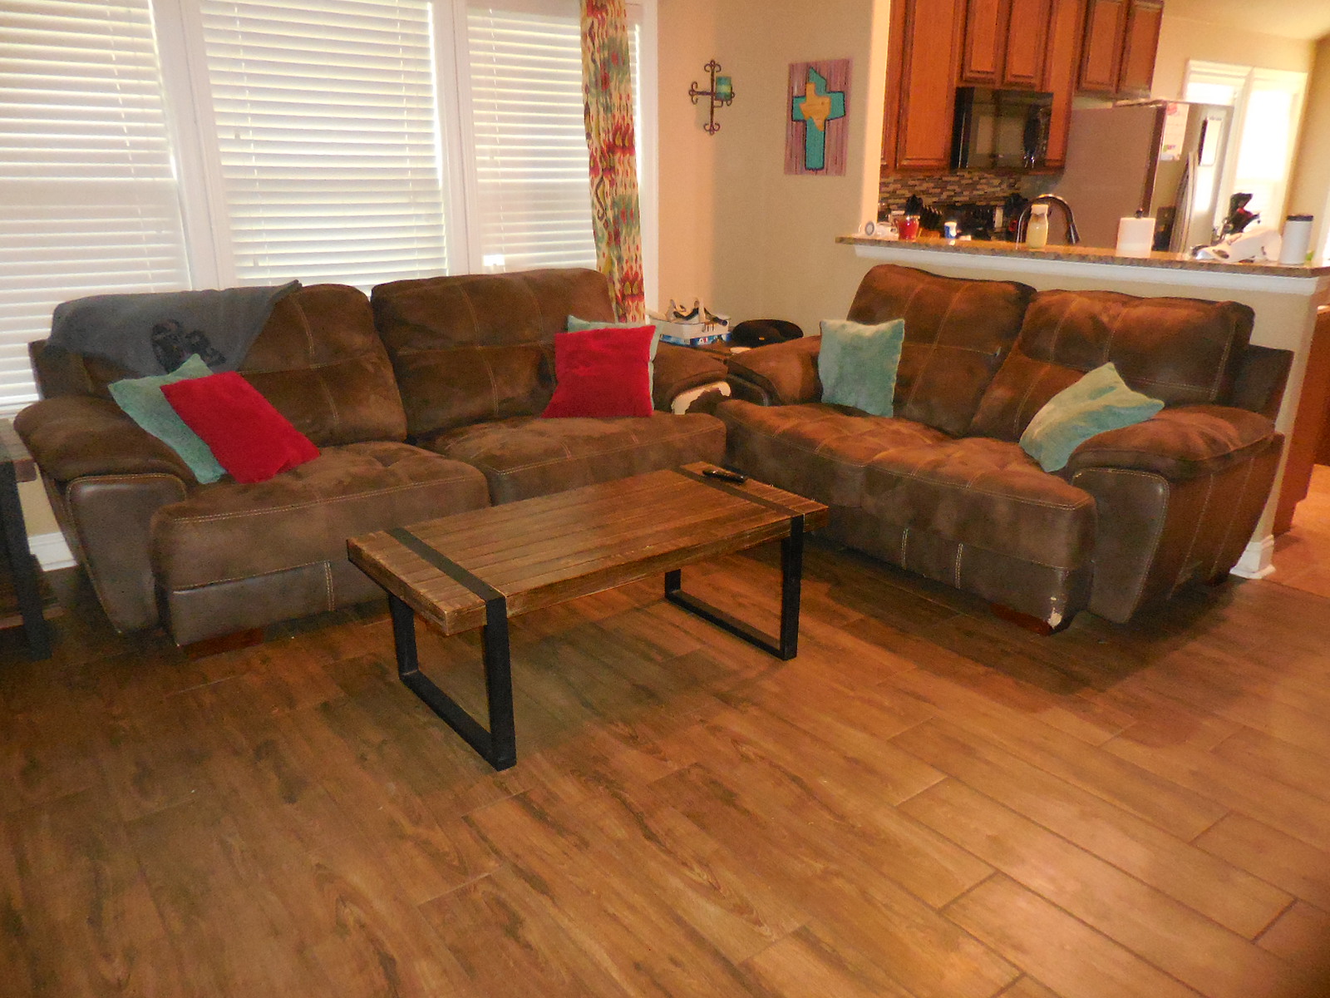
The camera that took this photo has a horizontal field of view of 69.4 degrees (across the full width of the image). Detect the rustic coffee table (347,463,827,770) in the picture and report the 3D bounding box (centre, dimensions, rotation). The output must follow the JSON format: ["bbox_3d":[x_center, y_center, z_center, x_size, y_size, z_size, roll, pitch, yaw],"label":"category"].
[{"bbox_3d":[-0.181,0.277,2.775,1.225,0.455,0.597,-14,23,-36],"label":"rustic coffee table"}]

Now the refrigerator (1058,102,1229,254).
[{"bbox_3d":[2.804,-1.466,5.981,0.880,1.760,0.800,-14,23,-36],"label":"refrigerator"}]

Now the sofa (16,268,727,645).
[{"bbox_3d":[-0.924,-0.284,3.615,2.480,1.000,1.020,-13,22,-35],"label":"sofa"}]

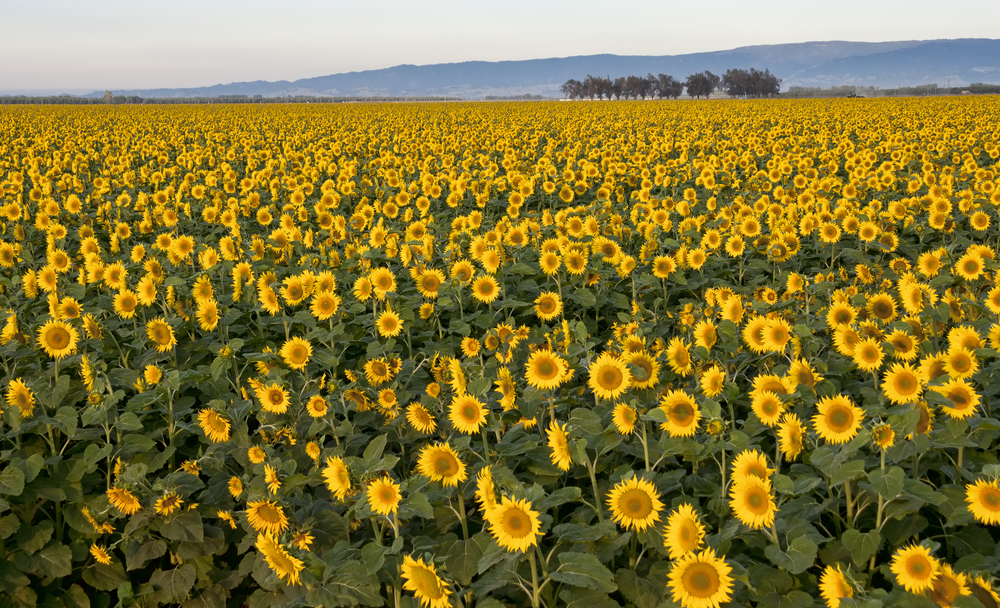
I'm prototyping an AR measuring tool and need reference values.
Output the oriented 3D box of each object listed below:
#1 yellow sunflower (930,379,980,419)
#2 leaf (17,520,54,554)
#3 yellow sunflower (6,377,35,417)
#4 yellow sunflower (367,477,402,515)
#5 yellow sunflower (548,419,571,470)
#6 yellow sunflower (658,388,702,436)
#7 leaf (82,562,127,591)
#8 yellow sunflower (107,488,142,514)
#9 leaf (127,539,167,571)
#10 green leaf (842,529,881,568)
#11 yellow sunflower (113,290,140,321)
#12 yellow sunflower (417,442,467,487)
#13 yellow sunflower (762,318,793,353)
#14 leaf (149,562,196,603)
[{"bbox_3d":[2.225,0.460,8.500,0.205,0.195,0.070,0,9,7],"label":"yellow sunflower"},{"bbox_3d":[-2.286,1.149,8.600,0.180,0.190,0.060,-1,-33,-8],"label":"leaf"},{"bbox_3d":[-2.414,0.471,8.800,0.212,0.216,0.078,4,13,32],"label":"yellow sunflower"},{"bbox_3d":[-0.555,0.920,8.400,0.185,0.185,0.065,1,-3,14],"label":"yellow sunflower"},{"bbox_3d":[0.269,0.640,7.900,0.080,0.220,0.210,-11,11,-29],"label":"yellow sunflower"},{"bbox_3d":[0.850,0.515,8.300,0.223,0.228,0.082,3,6,28],"label":"yellow sunflower"},{"bbox_3d":[-1.924,1.325,8.500,0.210,0.150,0.060,-2,-18,-13],"label":"leaf"},{"bbox_3d":[-1.547,0.809,7.200,0.145,0.135,0.060,5,42,38],"label":"yellow sunflower"},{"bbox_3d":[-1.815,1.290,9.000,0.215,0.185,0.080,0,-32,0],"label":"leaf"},{"bbox_3d":[1.634,1.105,7.900,0.170,0.185,0.060,1,-22,12],"label":"green leaf"},{"bbox_3d":[-2.850,0.011,13.300,0.215,0.225,0.075,2,4,18],"label":"yellow sunflower"},{"bbox_3d":[-0.254,0.698,7.600,0.220,0.220,0.075,3,23,22],"label":"yellow sunflower"},{"bbox_3d":[1.667,0.189,10.500,0.206,0.210,0.076,4,6,31],"label":"yellow sunflower"},{"bbox_3d":[-1.663,1.418,8.900,0.230,0.080,0.230,-2,49,-11],"label":"leaf"}]

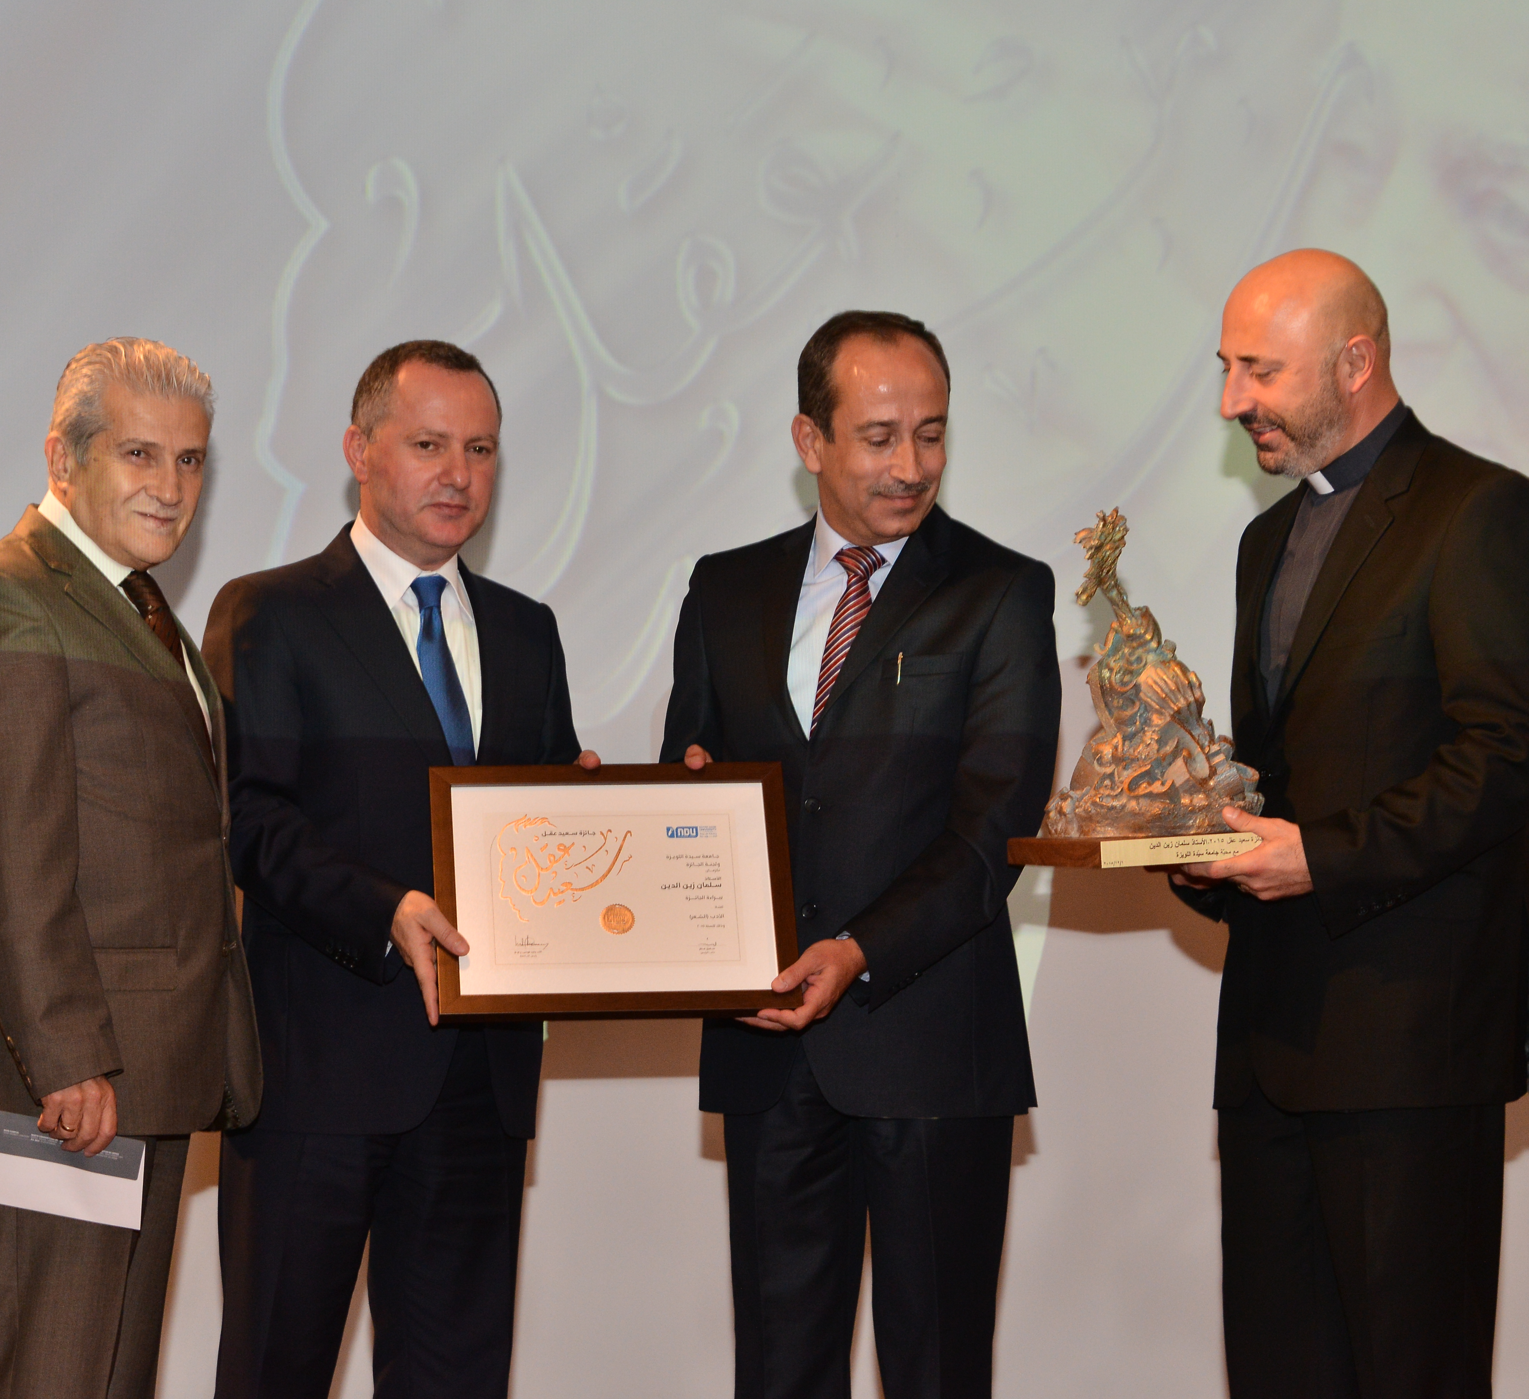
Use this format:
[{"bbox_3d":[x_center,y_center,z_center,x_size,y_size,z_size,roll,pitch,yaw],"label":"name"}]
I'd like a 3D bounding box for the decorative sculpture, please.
[{"bbox_3d":[0.435,-0.030,5.150,0.215,0.372,0.165,-2,0,-28],"label":"decorative sculpture"}]

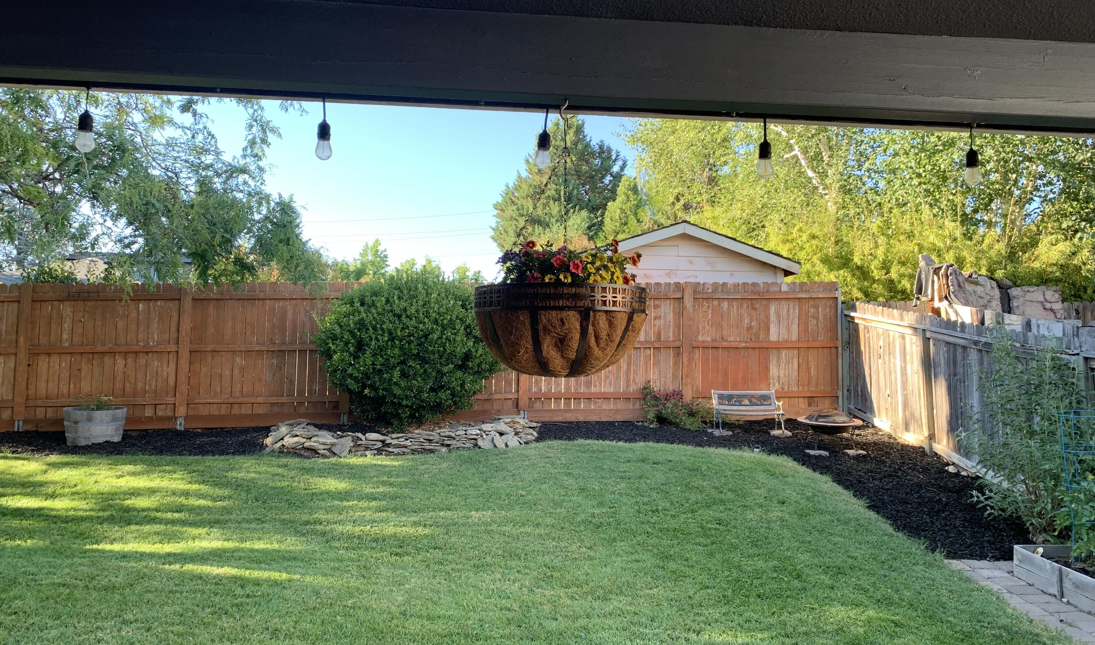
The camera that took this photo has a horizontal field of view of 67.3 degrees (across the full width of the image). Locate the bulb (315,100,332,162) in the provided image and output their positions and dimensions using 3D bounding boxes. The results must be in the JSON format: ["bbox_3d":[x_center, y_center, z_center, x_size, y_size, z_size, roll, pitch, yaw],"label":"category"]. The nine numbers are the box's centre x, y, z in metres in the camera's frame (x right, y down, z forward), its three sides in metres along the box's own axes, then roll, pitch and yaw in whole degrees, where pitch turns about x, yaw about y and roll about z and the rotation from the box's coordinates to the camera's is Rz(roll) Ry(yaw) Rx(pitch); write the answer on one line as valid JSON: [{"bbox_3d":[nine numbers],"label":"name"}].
[{"bbox_3d":[-0.610,-0.527,2.240,0.045,0.174,0.045,1,-2,-5],"label":"bulb"}]

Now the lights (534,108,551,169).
[{"bbox_3d":[-0.014,-0.512,2.290,0.046,0.172,0.046,1,-2,-5],"label":"lights"}]

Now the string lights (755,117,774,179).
[{"bbox_3d":[0.619,-0.496,2.340,0.045,0.178,0.045,1,-2,-5],"label":"string lights"}]

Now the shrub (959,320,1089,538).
[{"bbox_3d":[3.544,0.822,6.100,0.930,1.580,0.920,1,-2,-5],"label":"shrub"}]

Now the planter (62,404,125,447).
[{"bbox_3d":[-5.475,1.263,9.950,0.680,0.430,0.680,1,-2,-5],"label":"planter"}]

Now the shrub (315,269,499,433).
[{"bbox_3d":[-1.769,0.341,10.400,2.300,2.020,2.050,1,-2,-5],"label":"shrub"}]

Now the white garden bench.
[{"bbox_3d":[2.543,1.130,10.450,0.830,0.510,0.360,1,-2,-2],"label":"white garden bench"}]

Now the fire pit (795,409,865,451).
[{"bbox_3d":[3.317,1.250,9.650,0.750,0.460,0.750,1,-2,-5],"label":"fire pit"}]

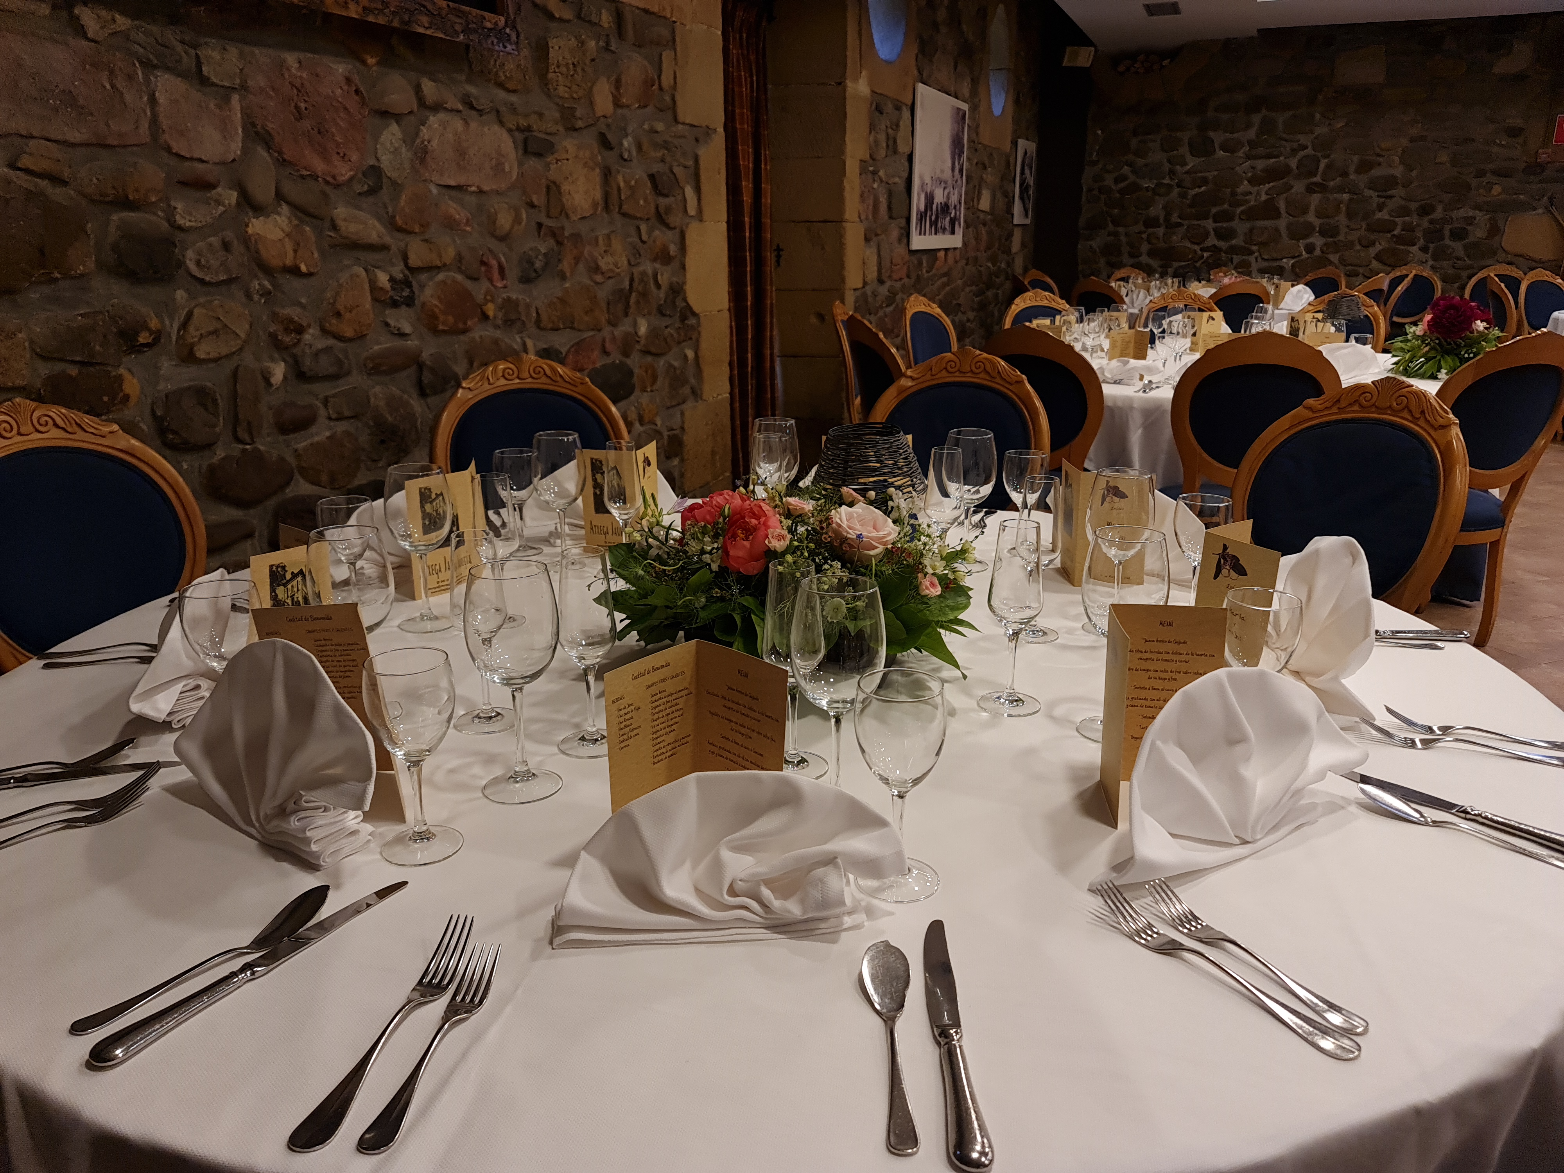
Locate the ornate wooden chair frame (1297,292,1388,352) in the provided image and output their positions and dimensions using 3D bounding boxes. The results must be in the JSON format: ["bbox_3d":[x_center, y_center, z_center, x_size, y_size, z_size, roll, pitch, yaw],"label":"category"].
[{"bbox_3d":[2.920,-1.098,6.158,0.490,0.980,0.560,13,21,37],"label":"ornate wooden chair frame"}]

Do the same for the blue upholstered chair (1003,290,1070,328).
[{"bbox_3d":[1.585,-1.207,6.592,0.490,0.975,0.550,-5,17,-17],"label":"blue upholstered chair"}]

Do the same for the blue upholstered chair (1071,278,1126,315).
[{"bbox_3d":[2.530,-2.002,9.113,0.490,0.980,0.560,10,19,28],"label":"blue upholstered chair"}]

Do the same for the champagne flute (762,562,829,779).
[{"bbox_3d":[0.011,0.077,1.082,0.066,0.200,0.066,0,17,0],"label":"champagne flute"}]

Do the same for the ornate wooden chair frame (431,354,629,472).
[{"bbox_3d":[-0.500,-0.011,2.600,0.490,0.980,0.560,-6,18,-20],"label":"ornate wooden chair frame"}]

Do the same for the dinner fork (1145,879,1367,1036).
[{"bbox_3d":[0.333,0.257,0.798,0.024,0.022,0.176,-10,20,-30],"label":"dinner fork"}]

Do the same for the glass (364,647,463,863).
[{"bbox_3d":[-0.303,0.140,0.936,0.072,0.167,0.072,0,17,0],"label":"glass"}]

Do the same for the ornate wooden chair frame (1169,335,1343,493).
[{"bbox_3d":[1.398,-0.290,3.446,0.485,0.980,0.560,5,18,17],"label":"ornate wooden chair frame"}]

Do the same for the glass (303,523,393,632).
[{"bbox_3d":[-0.419,0.046,1.112,0.078,0.204,0.078,0,17,0],"label":"glass"}]

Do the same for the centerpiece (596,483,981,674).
[{"bbox_3d":[0.012,-0.030,1.434,0.450,0.195,0.370,0,17,0],"label":"centerpiece"}]

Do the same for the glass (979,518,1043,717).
[{"bbox_3d":[0.241,0.032,1.171,0.067,0.198,0.067,0,17,0],"label":"glass"}]

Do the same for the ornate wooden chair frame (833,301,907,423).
[{"bbox_3d":[0.516,-0.647,4.720,0.550,0.975,0.490,-8,18,-24],"label":"ornate wooden chair frame"}]

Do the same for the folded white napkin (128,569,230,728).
[{"bbox_3d":[-0.630,0.056,1.235,0.130,0.145,0.180,-5,18,-16],"label":"folded white napkin"}]

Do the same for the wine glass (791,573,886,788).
[{"bbox_3d":[0.050,0.098,0.991,0.081,0.212,0.081,0,17,0],"label":"wine glass"}]

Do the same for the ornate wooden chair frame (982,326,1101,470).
[{"bbox_3d":[0.920,-0.379,3.805,0.490,0.980,0.560,10,19,28],"label":"ornate wooden chair frame"}]

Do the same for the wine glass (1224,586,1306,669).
[{"bbox_3d":[0.460,0.087,1.100,0.072,0.167,0.072,0,17,0],"label":"wine glass"}]

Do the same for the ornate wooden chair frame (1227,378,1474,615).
[{"bbox_3d":[1.004,0.094,2.242,0.550,0.975,0.490,-12,20,-34],"label":"ornate wooden chair frame"}]

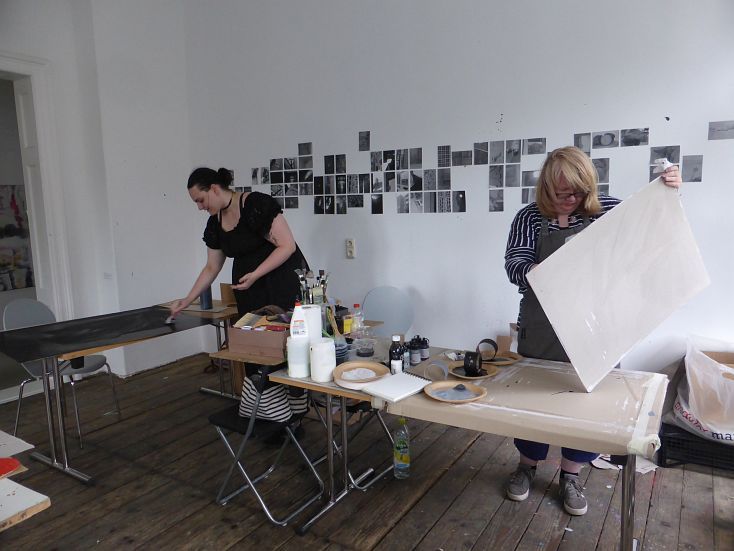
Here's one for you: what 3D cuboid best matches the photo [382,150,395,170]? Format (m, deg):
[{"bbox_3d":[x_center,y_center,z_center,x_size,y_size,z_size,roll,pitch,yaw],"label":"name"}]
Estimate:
[{"bbox_3d":[0.172,-0.861,3.828,0.099,0.146,0.006,4,9,33],"label":"photo"}]

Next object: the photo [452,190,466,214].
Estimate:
[{"bbox_3d":[0.648,-0.516,3.569,0.099,0.146,0.006,4,9,33],"label":"photo"}]

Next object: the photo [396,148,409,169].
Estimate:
[{"bbox_3d":[0.272,-0.882,3.888,0.100,0.150,0.006,4,9,31],"label":"photo"}]

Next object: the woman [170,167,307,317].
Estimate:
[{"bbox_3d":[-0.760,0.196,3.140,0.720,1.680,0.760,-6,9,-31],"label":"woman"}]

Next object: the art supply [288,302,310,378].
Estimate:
[{"bbox_3d":[-0.298,0.277,2.244,0.095,0.300,0.095,-2,8,-6],"label":"art supply"}]

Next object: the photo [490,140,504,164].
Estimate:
[{"bbox_3d":[0.891,-0.839,3.482,0.100,0.150,0.005,4,9,33],"label":"photo"}]

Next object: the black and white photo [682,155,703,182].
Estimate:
[{"bbox_3d":[1.795,-0.585,2.804,0.099,0.146,0.006,4,9,33],"label":"black and white photo"}]

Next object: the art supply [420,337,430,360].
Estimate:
[{"bbox_3d":[0.268,0.339,2.355,0.042,0.102,0.042,0,8,6],"label":"art supply"}]

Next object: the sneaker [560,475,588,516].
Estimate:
[{"bbox_3d":[1.023,1.070,2.550,0.102,0.106,0.270,0,8,9],"label":"sneaker"}]

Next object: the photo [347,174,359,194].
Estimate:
[{"bbox_3d":[-0.107,-0.707,3.952,0.096,0.145,0.004,4,9,33],"label":"photo"}]

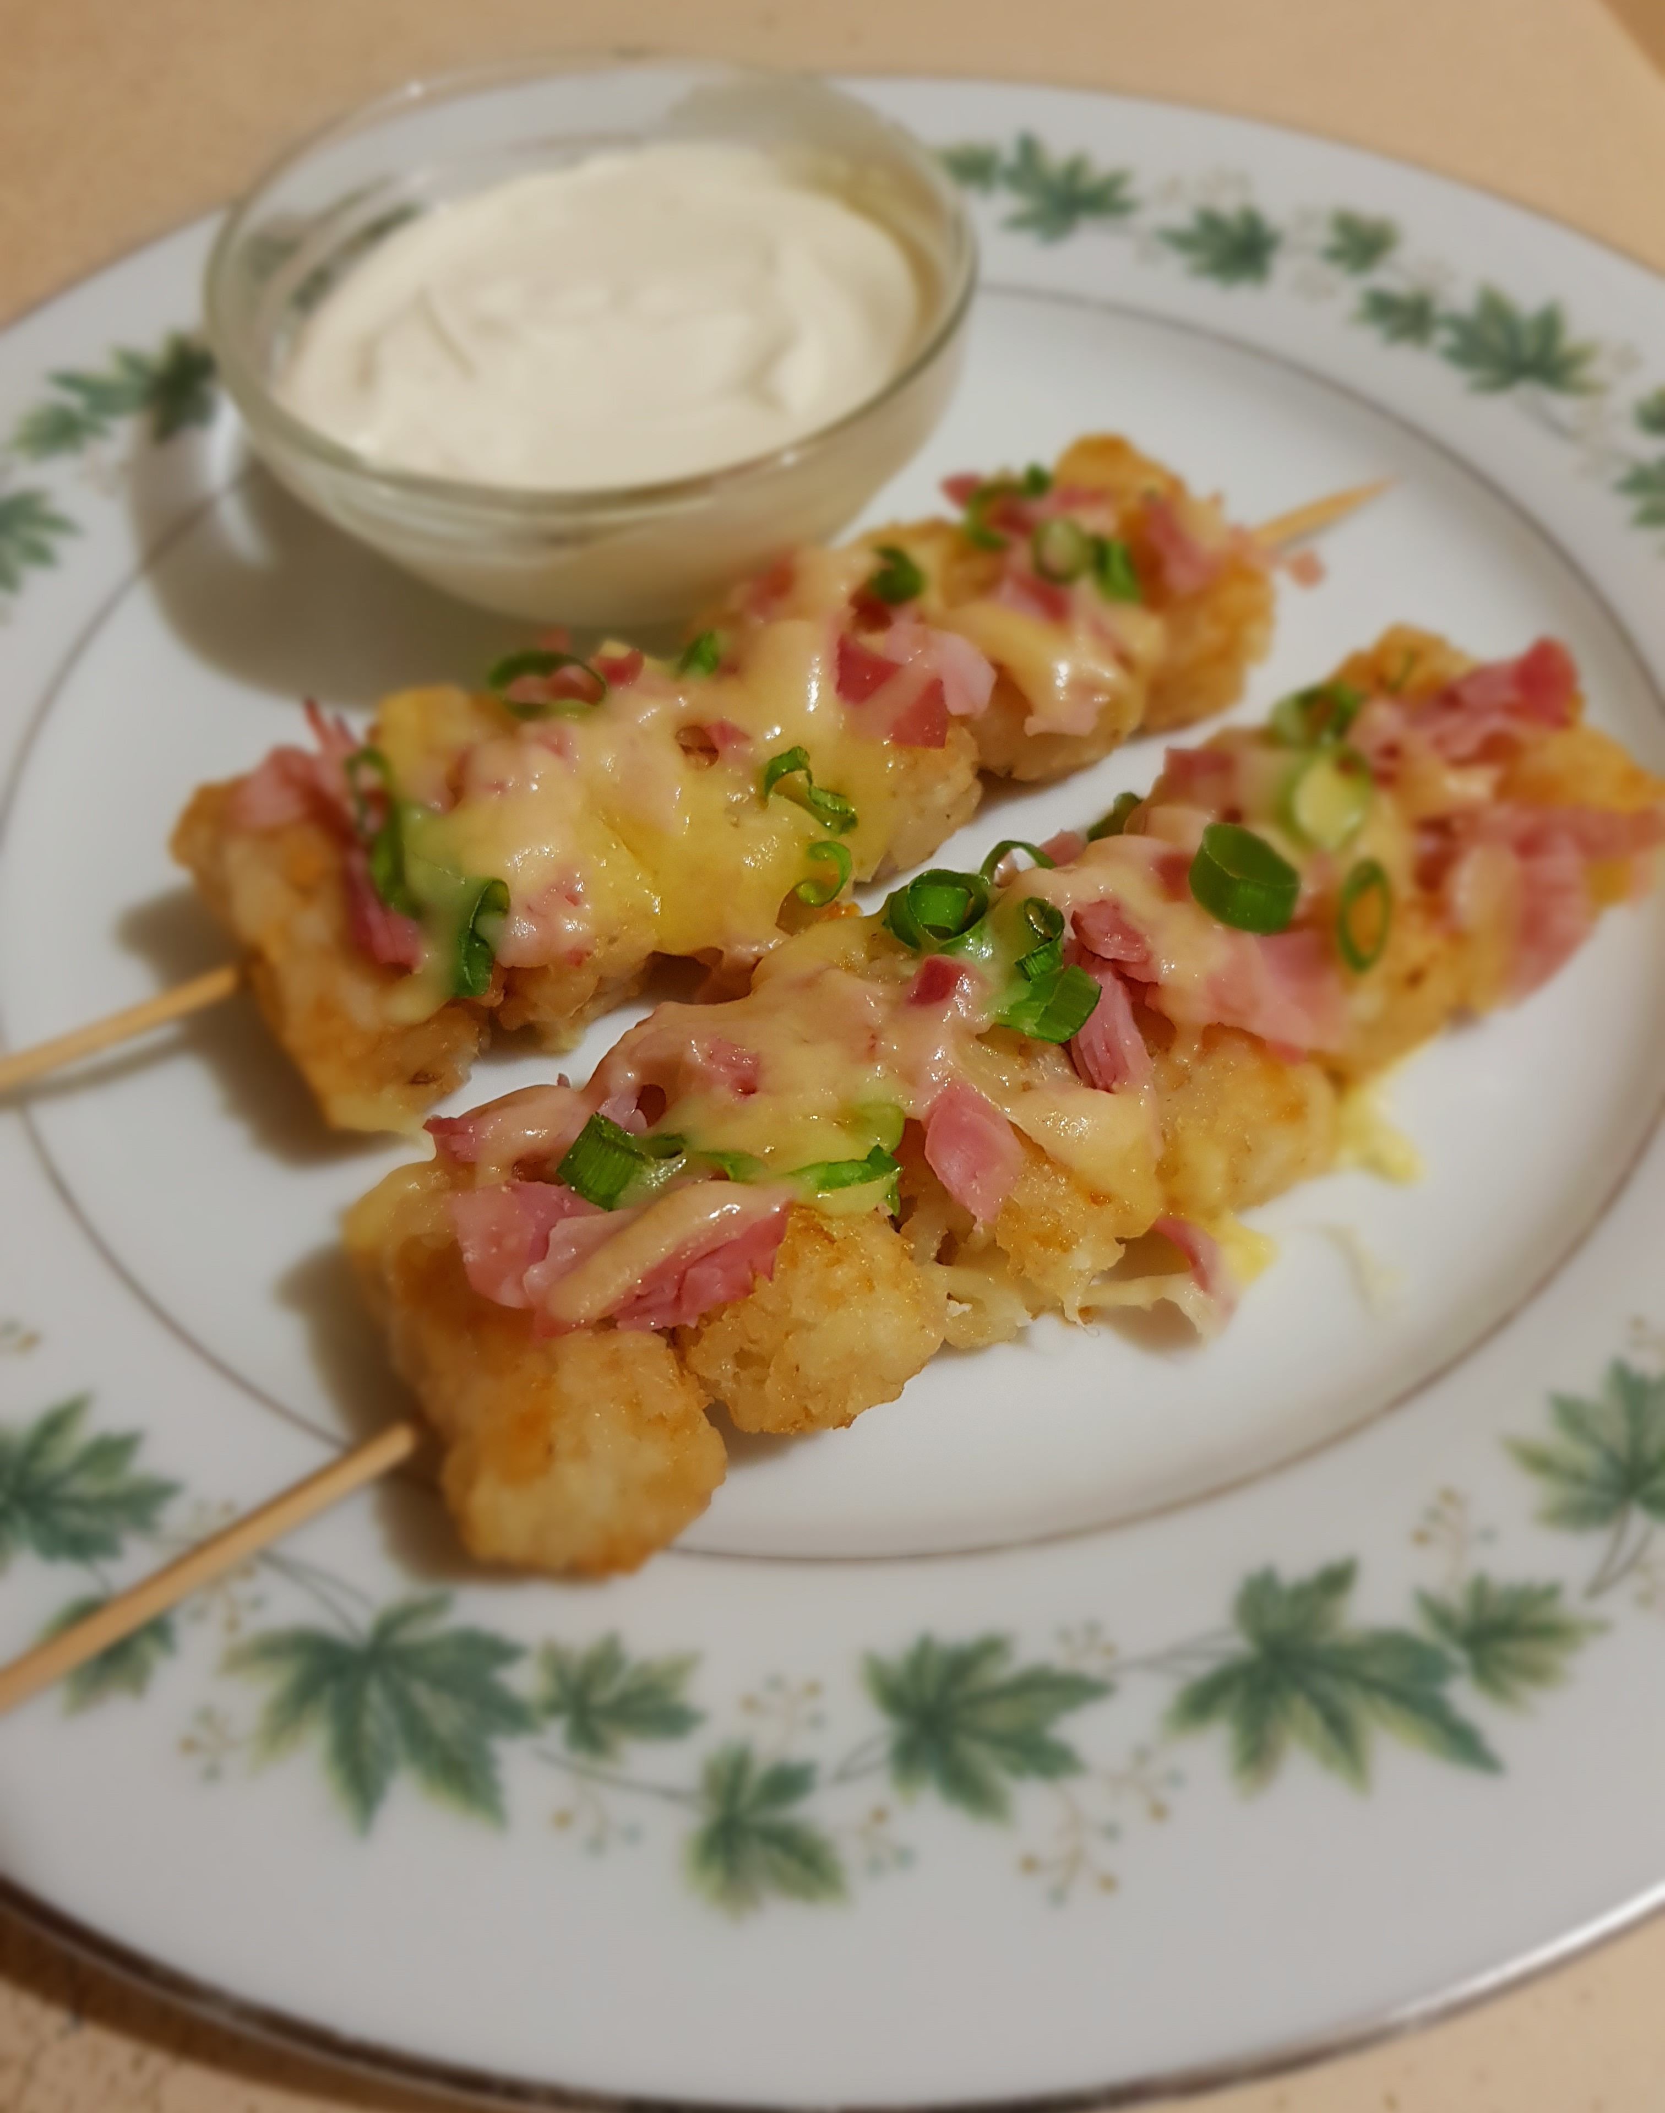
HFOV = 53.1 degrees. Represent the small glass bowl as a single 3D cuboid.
[{"bbox_3d":[-0.028,-0.085,0.212,0.092,0.035,0.092,-1,56,1],"label":"small glass bowl"}]

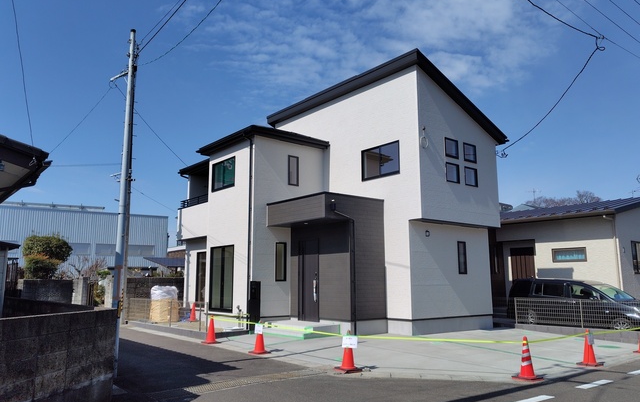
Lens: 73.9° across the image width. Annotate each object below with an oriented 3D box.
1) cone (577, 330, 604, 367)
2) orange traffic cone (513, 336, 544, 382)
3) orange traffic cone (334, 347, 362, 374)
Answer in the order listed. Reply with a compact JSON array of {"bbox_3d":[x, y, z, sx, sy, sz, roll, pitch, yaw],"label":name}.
[{"bbox_3d":[5.352,2.917,8.450,0.390,0.700,0.390,-8,-12,39],"label":"cone"},{"bbox_3d":[3.453,2.627,7.100,0.390,0.700,0.390,-8,-12,39],"label":"orange traffic cone"},{"bbox_3d":[0.536,2.739,7.800,0.390,0.700,0.390,-8,-12,39],"label":"orange traffic cone"}]

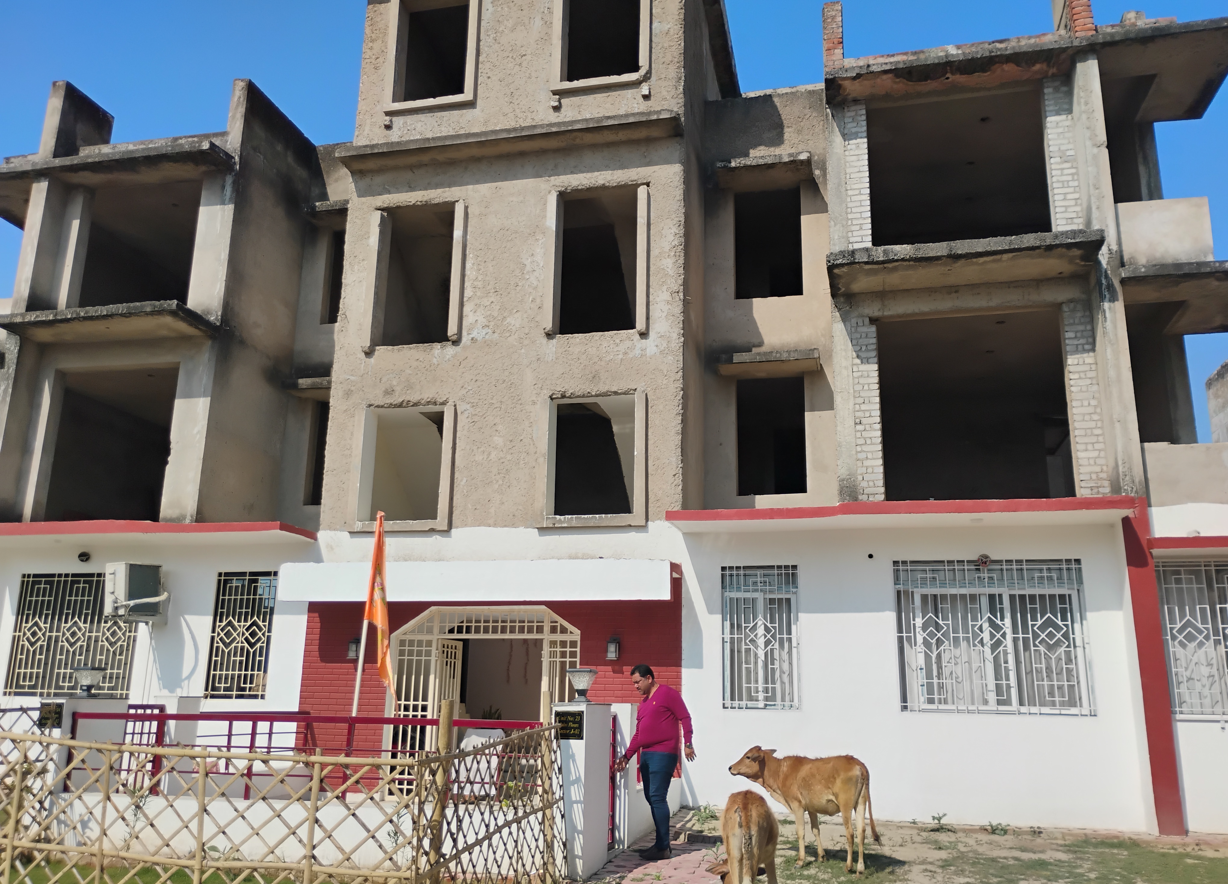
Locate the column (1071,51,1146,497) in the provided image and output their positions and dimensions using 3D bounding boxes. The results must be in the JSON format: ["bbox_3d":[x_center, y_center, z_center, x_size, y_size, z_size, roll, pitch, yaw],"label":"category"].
[{"bbox_3d":[5.908,-2.046,11.999,0.263,5.683,0.488,-2,-14,14],"label":"column"}]

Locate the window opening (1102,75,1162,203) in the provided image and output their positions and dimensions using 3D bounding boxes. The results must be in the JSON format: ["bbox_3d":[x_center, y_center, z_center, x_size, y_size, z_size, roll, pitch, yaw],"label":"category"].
[{"bbox_3d":[6.594,-3.708,12.588,0.675,1.860,0.307,-2,-15,13],"label":"window opening"}]

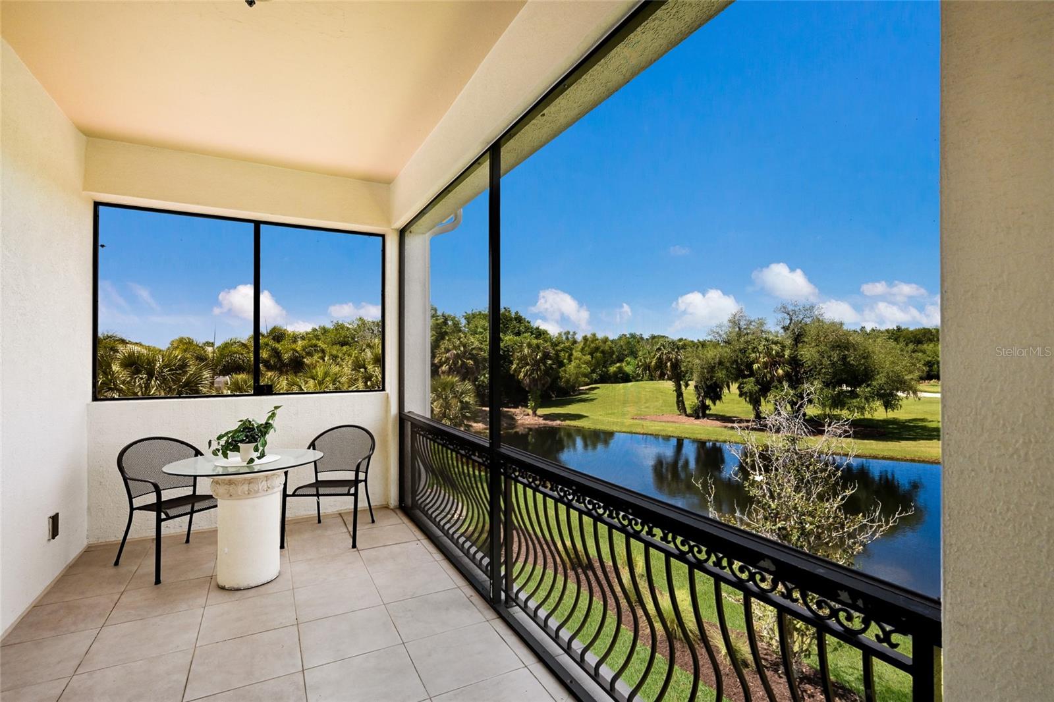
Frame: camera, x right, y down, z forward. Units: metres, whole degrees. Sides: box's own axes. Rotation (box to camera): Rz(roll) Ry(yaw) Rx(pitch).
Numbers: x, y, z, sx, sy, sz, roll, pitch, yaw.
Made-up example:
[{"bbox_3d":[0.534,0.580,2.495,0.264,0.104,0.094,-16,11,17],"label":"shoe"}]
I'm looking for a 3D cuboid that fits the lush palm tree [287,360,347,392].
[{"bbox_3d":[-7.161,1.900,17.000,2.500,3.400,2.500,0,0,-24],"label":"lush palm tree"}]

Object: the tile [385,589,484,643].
[{"bbox_3d":[-0.519,1.478,2.799,0.456,0.012,0.452,0,0,-28],"label":"tile"}]

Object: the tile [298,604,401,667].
[{"bbox_3d":[-0.941,1.500,2.629,0.466,0.012,0.447,0,0,-28],"label":"tile"}]

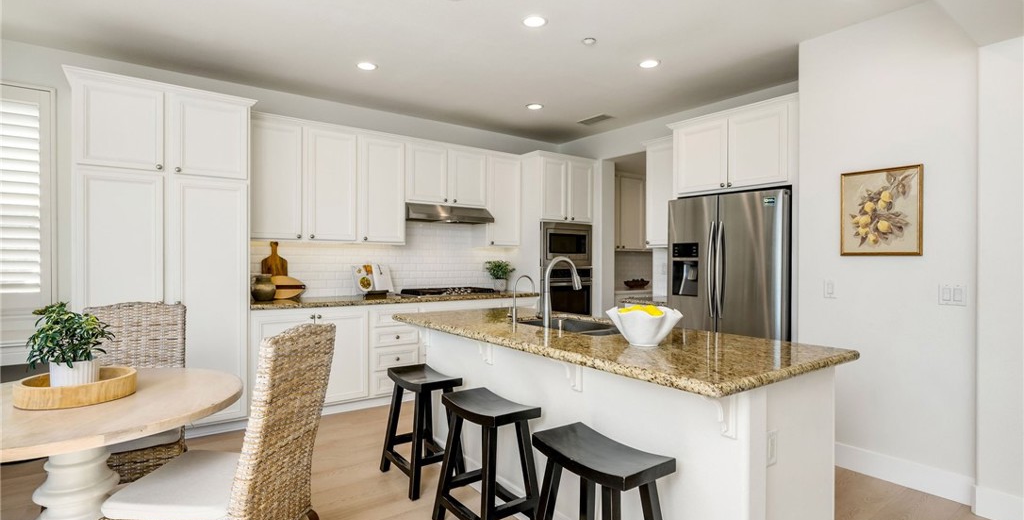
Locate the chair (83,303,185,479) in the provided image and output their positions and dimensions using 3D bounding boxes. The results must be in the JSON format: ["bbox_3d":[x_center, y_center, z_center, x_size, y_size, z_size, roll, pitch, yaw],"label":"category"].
[{"bbox_3d":[-1.829,0.737,2.321,0.470,1.030,0.600,0,0,-27],"label":"chair"}]

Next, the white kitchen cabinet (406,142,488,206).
[{"bbox_3d":[-0.727,-0.830,4.925,0.900,0.590,0.360,0,0,-36],"label":"white kitchen cabinet"}]

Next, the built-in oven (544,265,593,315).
[{"bbox_3d":[0.469,0.440,5.586,0.750,0.730,0.600,0,0,-36],"label":"built-in oven"}]

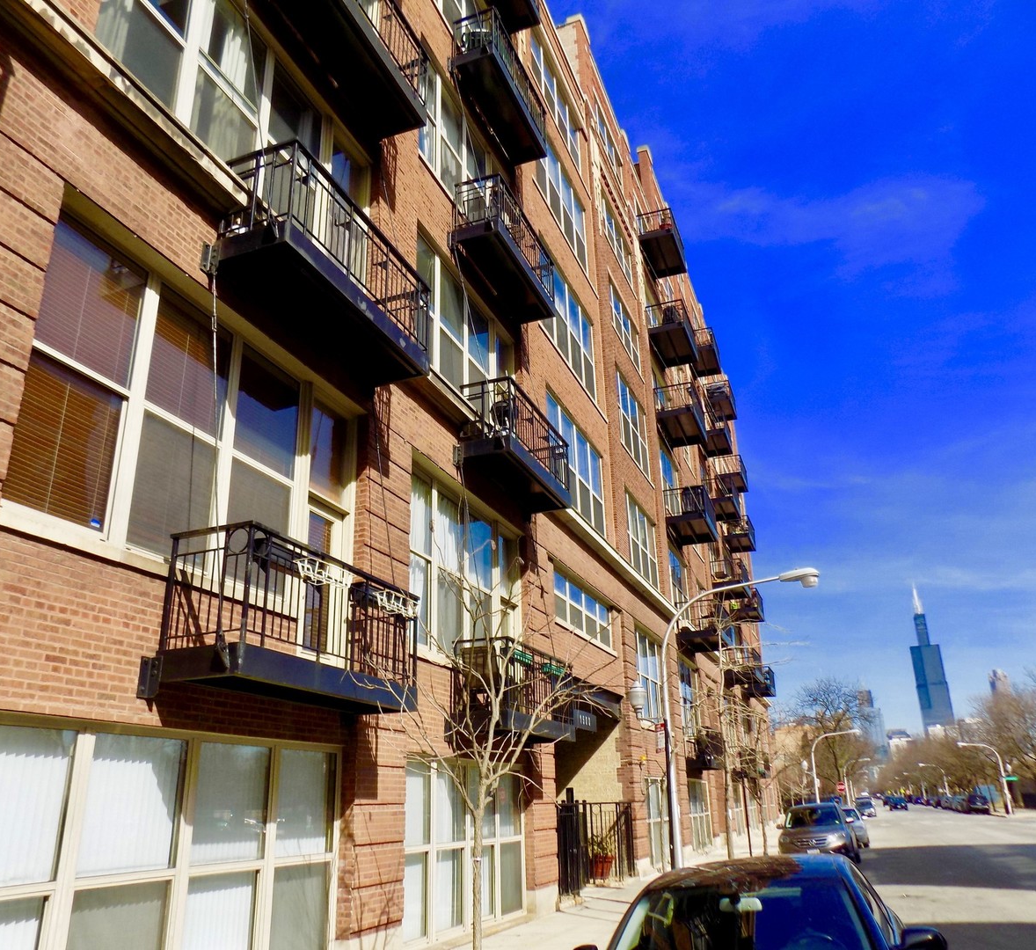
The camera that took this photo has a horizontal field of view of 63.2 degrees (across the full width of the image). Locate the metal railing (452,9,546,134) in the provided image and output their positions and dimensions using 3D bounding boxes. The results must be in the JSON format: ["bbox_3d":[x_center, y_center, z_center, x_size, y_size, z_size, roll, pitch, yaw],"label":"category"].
[{"bbox_3d":[-0.306,-8.309,18.107,0.877,1.000,3.140,-10,-23,19],"label":"metal railing"}]

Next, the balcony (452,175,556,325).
[{"bbox_3d":[-0.167,-4.332,16.602,0.844,1.282,3.082,-9,-23,19],"label":"balcony"}]

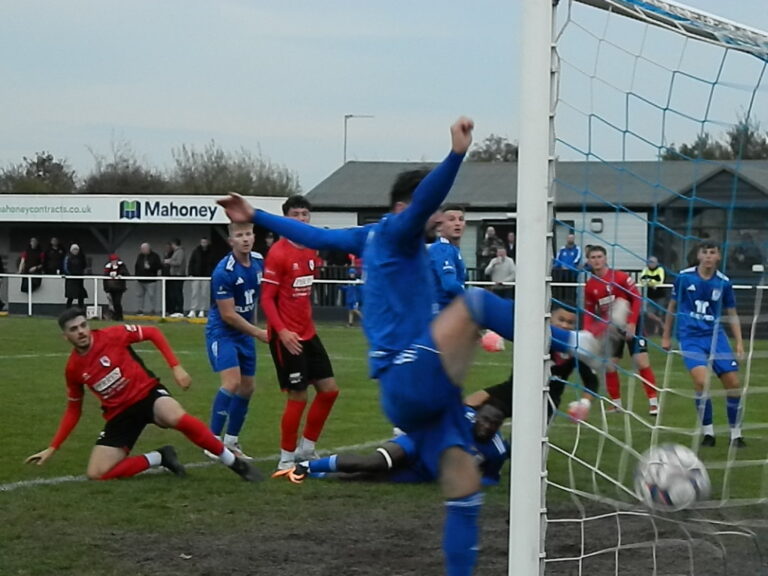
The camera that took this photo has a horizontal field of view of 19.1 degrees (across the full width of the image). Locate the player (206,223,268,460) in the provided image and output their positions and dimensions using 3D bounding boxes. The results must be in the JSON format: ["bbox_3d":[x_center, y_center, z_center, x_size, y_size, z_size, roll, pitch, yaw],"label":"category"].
[{"bbox_3d":[-1.000,0.352,15.650,0.520,1.650,0.560,1,0,-42],"label":"player"}]

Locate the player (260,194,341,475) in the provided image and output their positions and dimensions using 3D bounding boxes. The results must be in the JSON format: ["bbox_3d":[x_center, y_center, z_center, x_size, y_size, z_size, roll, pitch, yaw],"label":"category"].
[{"bbox_3d":[-0.540,0.293,14.900,0.460,1.790,0.540,1,0,44],"label":"player"}]

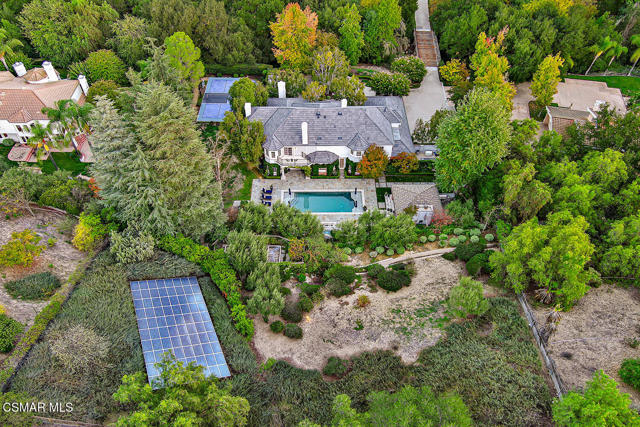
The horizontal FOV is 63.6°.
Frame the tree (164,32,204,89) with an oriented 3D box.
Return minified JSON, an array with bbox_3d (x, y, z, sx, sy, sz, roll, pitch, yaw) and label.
[{"bbox_3d":[-25.500,-28.300,97.300,7.300,11.300,7.300,0,46,0],"label":"tree"}]

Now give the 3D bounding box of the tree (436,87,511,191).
[{"bbox_3d":[24.038,-10.456,82.385,11.300,19.000,10.800,0,46,0],"label":"tree"}]

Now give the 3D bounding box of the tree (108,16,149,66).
[{"bbox_3d":[-38.000,-33.800,103.000,7.700,10.500,7.700,0,46,0],"label":"tree"}]

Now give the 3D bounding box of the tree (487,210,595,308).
[{"bbox_3d":[28.200,6.000,66.000,12.600,10.500,12.200,0,46,0],"label":"tree"}]

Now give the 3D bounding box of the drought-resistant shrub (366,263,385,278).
[{"bbox_3d":[8.084,8.296,75.120,2.600,1.800,2.500,0,46,0],"label":"drought-resistant shrub"}]

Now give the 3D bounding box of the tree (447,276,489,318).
[{"bbox_3d":[19.479,11.328,68.439,5.400,5.800,5.400,0,46,0],"label":"tree"}]

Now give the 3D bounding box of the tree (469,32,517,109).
[{"bbox_3d":[32.418,-25.714,97.121,7.700,17.000,7.300,0,46,0],"label":"tree"}]

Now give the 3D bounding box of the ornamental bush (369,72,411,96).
[{"bbox_3d":[14.267,-26.409,105.924,8.400,4.300,6.500,0,46,0],"label":"ornamental bush"}]

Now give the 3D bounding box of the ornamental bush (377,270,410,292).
[{"bbox_3d":[9.800,9.100,69.000,4.400,2.100,3.500,0,46,0],"label":"ornamental bush"}]

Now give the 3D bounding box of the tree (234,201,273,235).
[{"bbox_3d":[-10.385,1.370,80.975,5.800,5.600,5.500,0,46,0],"label":"tree"}]

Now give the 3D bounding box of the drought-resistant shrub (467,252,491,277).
[{"bbox_3d":[24.181,7.743,78.983,3.360,2.610,3.360,1,47,0],"label":"drought-resistant shrub"}]

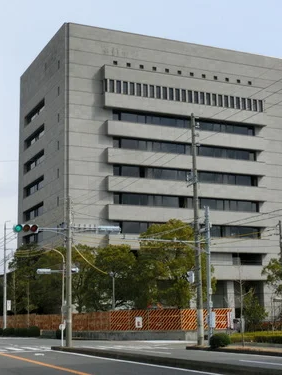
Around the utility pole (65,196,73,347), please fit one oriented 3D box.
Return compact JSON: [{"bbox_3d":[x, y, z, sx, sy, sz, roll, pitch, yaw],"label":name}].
[{"bbox_3d":[-3.714,4.318,35.263,0.310,7.720,0.310,4,-12,-25],"label":"utility pole"}]

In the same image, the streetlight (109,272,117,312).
[{"bbox_3d":[-2.156,9.244,54.460,0.500,4.825,0.500,4,-12,-25],"label":"streetlight"}]

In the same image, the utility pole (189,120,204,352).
[{"bbox_3d":[2.837,1.936,34.658,0.340,11.951,0.340,4,-12,-25],"label":"utility pole"}]

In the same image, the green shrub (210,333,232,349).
[{"bbox_3d":[3.597,6.902,30.850,0.980,0.720,0.980,-1,-11,0],"label":"green shrub"}]

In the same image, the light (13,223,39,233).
[{"bbox_3d":[-5.728,1.991,34.445,1.250,0.420,0.380,3,-12,-21],"label":"light"}]

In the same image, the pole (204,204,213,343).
[{"bbox_3d":[3.250,4.244,32.776,0.200,6.687,0.200,5,-13,-24],"label":"pole"}]

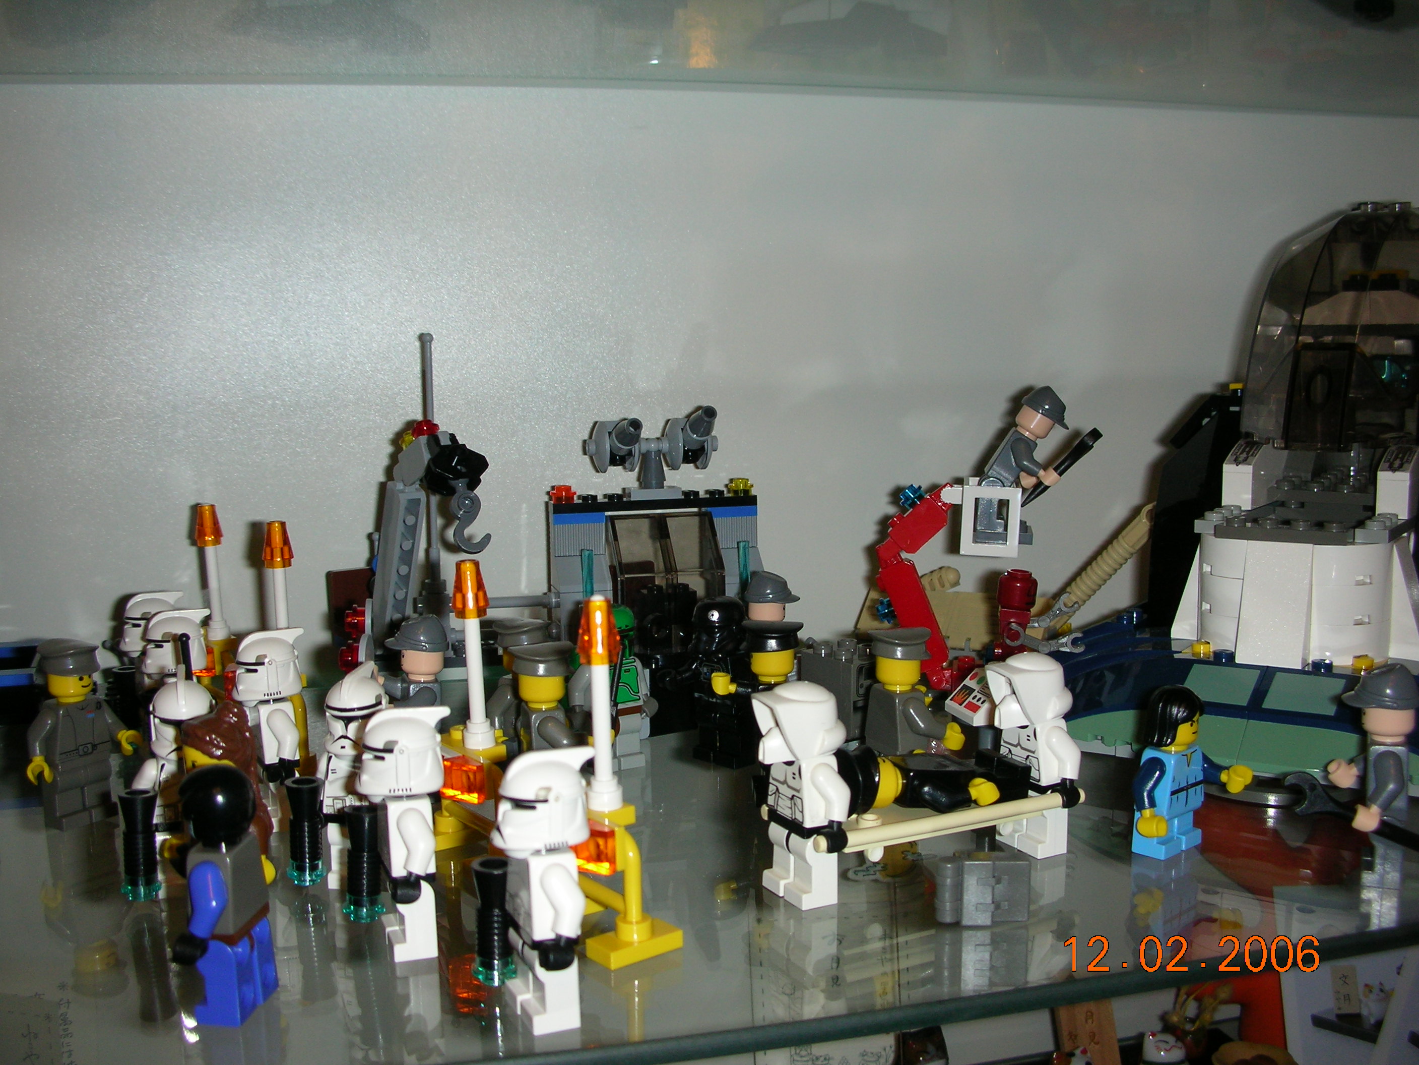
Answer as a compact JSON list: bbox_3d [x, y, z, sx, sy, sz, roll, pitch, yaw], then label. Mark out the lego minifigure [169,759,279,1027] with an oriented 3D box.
[{"bbox_3d":[-0.081,0.059,0.239,0.014,0.042,0.024,0,6,4],"label":"lego minifigure"}]

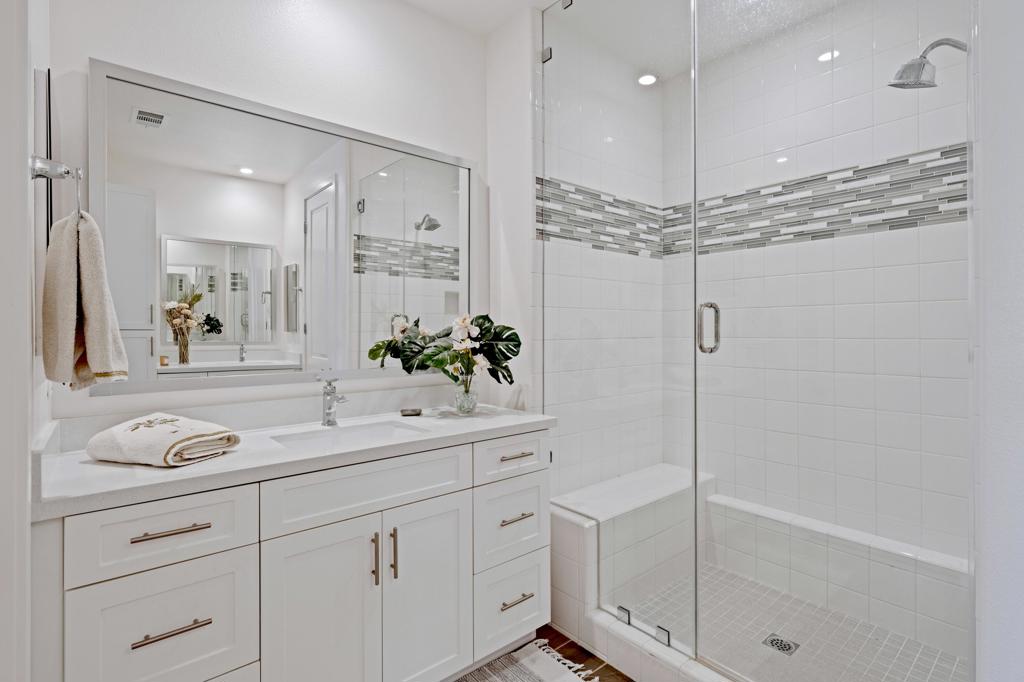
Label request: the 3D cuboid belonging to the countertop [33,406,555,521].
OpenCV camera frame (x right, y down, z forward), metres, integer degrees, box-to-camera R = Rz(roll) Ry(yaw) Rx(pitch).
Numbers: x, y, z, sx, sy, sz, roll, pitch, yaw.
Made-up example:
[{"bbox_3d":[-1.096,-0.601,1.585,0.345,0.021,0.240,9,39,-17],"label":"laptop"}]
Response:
[{"bbox_3d":[-0.596,0.349,1.733,1.555,0.047,0.560,-1,1,-40],"label":"countertop"}]

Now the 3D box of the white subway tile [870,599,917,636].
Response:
[{"bbox_3d":[1.540,1.120,1.955,0.009,0.110,0.150,-1,1,-40],"label":"white subway tile"}]

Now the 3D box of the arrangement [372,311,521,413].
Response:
[{"bbox_3d":[-0.219,0.099,2.052,0.472,0.441,0.333,-1,1,-40],"label":"arrangement"}]

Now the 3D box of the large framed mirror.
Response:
[{"bbox_3d":[-0.739,-0.359,1.955,1.456,1.043,0.033,-1,1,-40],"label":"large framed mirror"}]

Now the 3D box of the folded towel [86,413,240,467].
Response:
[{"bbox_3d":[-1.016,0.281,1.421,0.280,0.105,0.260,0,1,20],"label":"folded towel"}]

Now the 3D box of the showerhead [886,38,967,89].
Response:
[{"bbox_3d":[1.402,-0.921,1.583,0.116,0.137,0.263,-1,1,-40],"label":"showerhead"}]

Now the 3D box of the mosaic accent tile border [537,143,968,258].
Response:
[{"bbox_3d":[0.959,-0.617,1.987,1.032,0.296,1.435,-1,1,-40],"label":"mosaic accent tile border"}]

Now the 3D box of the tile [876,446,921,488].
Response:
[{"bbox_3d":[1.623,0.531,2.031,0.009,0.156,0.150,-1,1,-40],"label":"tile"}]

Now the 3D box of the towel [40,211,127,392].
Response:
[{"bbox_3d":[-1.025,-0.097,1.172,0.147,0.416,0.200,-1,1,-40],"label":"towel"}]

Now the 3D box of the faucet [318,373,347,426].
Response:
[{"bbox_3d":[-0.676,0.224,1.827,0.060,0.203,0.155,-1,1,-40],"label":"faucet"}]

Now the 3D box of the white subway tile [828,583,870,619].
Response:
[{"bbox_3d":[1.442,1.119,2.072,0.009,0.112,0.150,-1,1,-40],"label":"white subway tile"}]

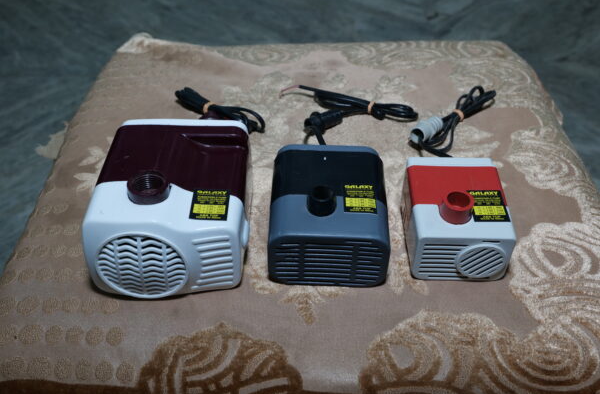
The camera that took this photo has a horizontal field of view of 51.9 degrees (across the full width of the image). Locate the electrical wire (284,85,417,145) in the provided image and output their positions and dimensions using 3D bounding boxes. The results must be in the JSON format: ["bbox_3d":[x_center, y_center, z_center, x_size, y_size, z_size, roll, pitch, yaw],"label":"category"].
[{"bbox_3d":[0.046,-0.077,0.571,0.135,0.023,0.084,5,40,6],"label":"electrical wire"}]

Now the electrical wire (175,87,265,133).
[{"bbox_3d":[-0.077,-0.085,0.574,0.107,0.029,0.051,19,43,21],"label":"electrical wire"}]

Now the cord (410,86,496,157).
[{"bbox_3d":[0.145,-0.070,0.563,0.057,0.023,0.116,33,49,33],"label":"cord"}]

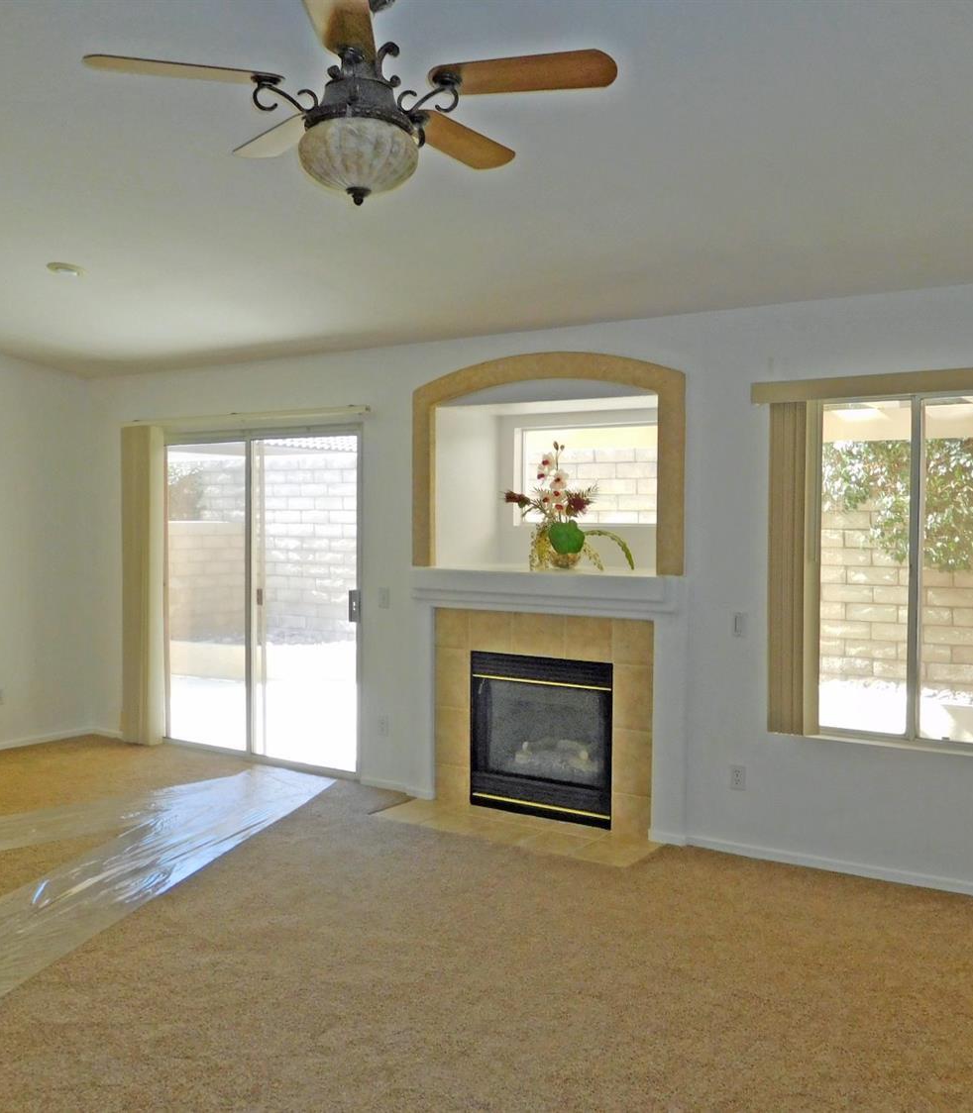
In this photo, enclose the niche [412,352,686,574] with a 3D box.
[{"bbox_3d":[0.269,-0.477,5.428,1.570,1.100,0.090,1,2,33],"label":"niche"}]

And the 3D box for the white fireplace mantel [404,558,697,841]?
[{"bbox_3d":[0.245,0.706,5.397,1.550,1.260,0.150,1,2,33],"label":"white fireplace mantel"}]

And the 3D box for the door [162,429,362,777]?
[{"bbox_3d":[-1.394,0.239,6.548,1.690,2.020,0.100,1,2,33],"label":"door"}]

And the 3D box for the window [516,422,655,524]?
[{"bbox_3d":[0.636,-0.456,6.048,1.060,0.575,0.090,1,2,33],"label":"window"}]

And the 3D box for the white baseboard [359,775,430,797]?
[{"bbox_3d":[-0.507,1.277,5.936,0.505,0.070,0.035,1,2,33],"label":"white baseboard"}]

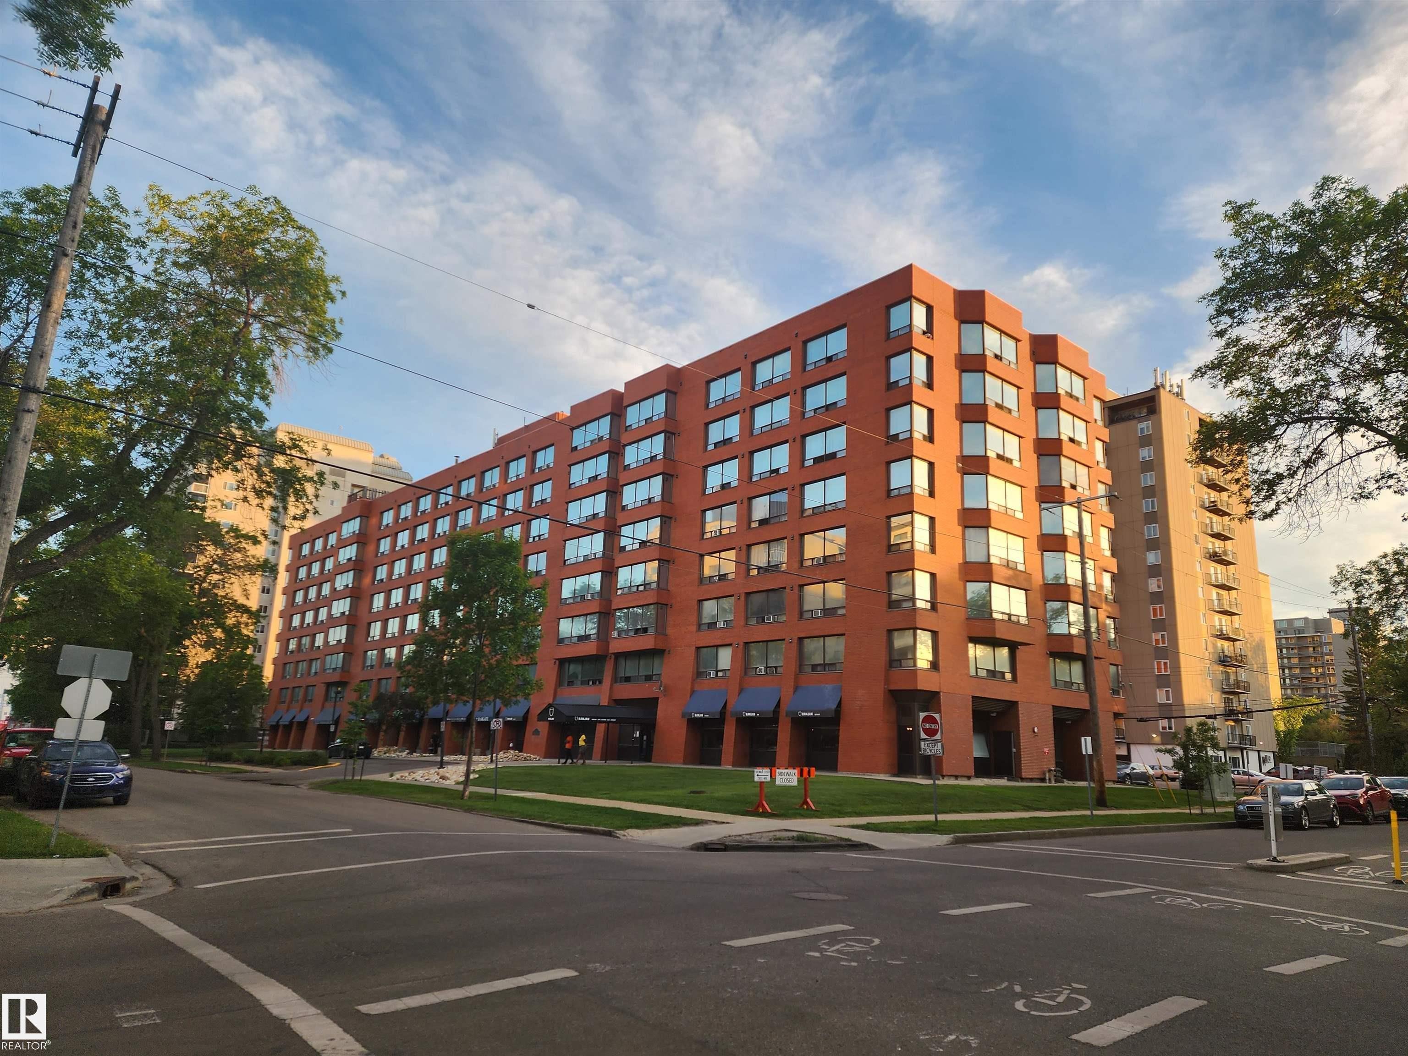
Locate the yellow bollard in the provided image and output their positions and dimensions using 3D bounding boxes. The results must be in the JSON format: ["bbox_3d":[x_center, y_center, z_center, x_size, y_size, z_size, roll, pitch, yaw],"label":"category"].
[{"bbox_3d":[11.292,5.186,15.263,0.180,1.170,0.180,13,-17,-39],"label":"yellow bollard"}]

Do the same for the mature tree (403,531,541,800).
[{"bbox_3d":[-6.813,4.049,27.658,3.900,7.800,3.900,13,-17,-39],"label":"mature tree"}]

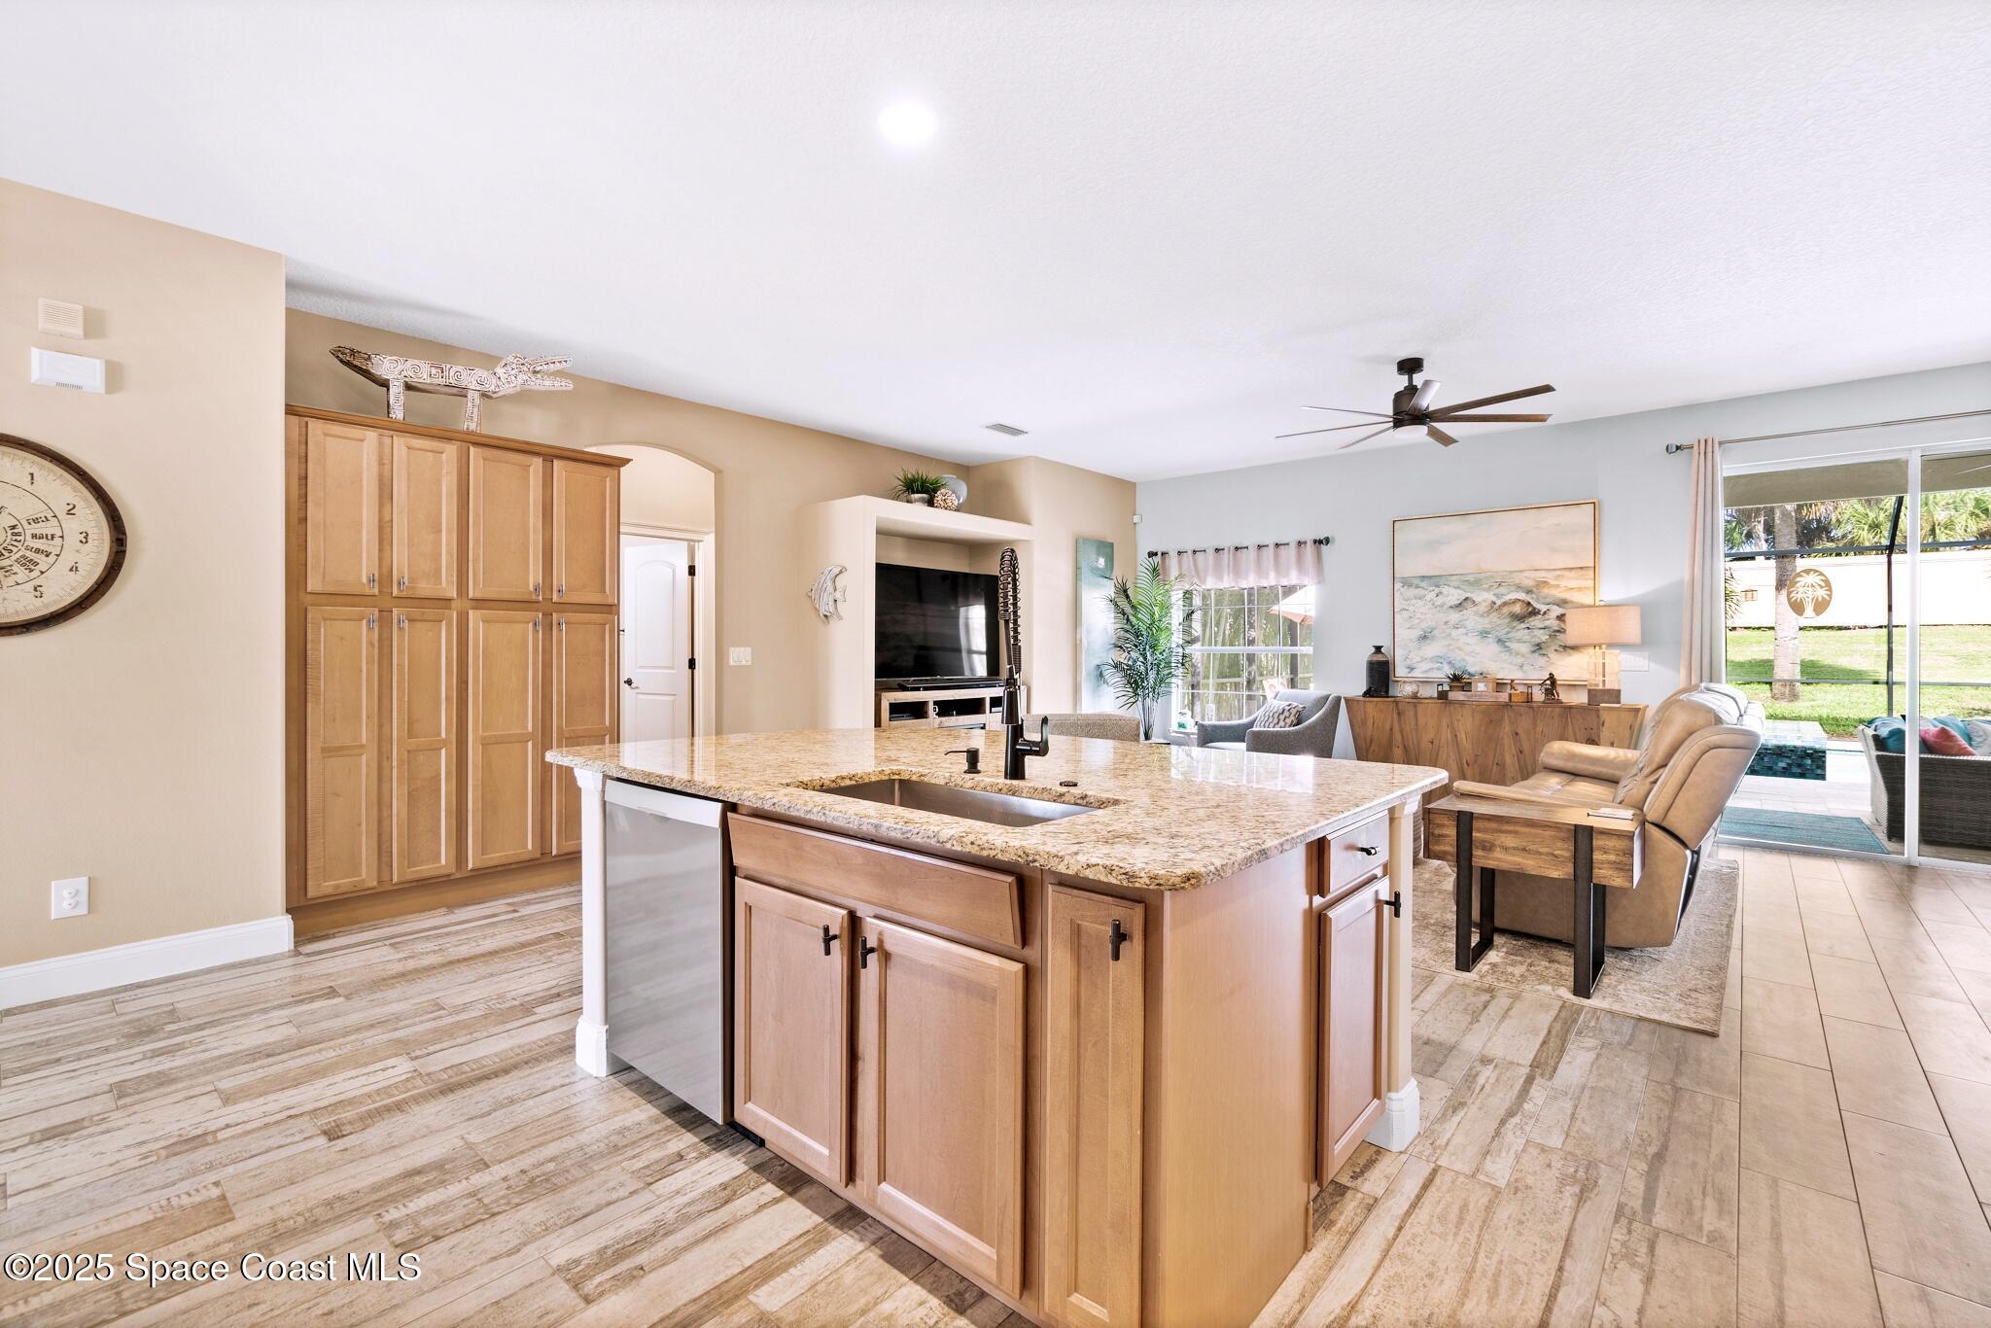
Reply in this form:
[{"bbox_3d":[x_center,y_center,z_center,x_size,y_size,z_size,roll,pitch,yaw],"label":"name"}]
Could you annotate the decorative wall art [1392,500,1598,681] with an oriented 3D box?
[{"bbox_3d":[3.506,-0.474,5.900,1.280,1.220,0.050,2,2,42],"label":"decorative wall art"}]

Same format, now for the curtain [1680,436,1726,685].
[{"bbox_3d":[4.333,-0.118,5.073,0.230,2.510,0.120,2,2,42],"label":"curtain"}]

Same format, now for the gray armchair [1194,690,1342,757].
[{"bbox_3d":[2.116,0.687,6.509,0.790,0.890,0.740,0,1,-11],"label":"gray armchair"}]

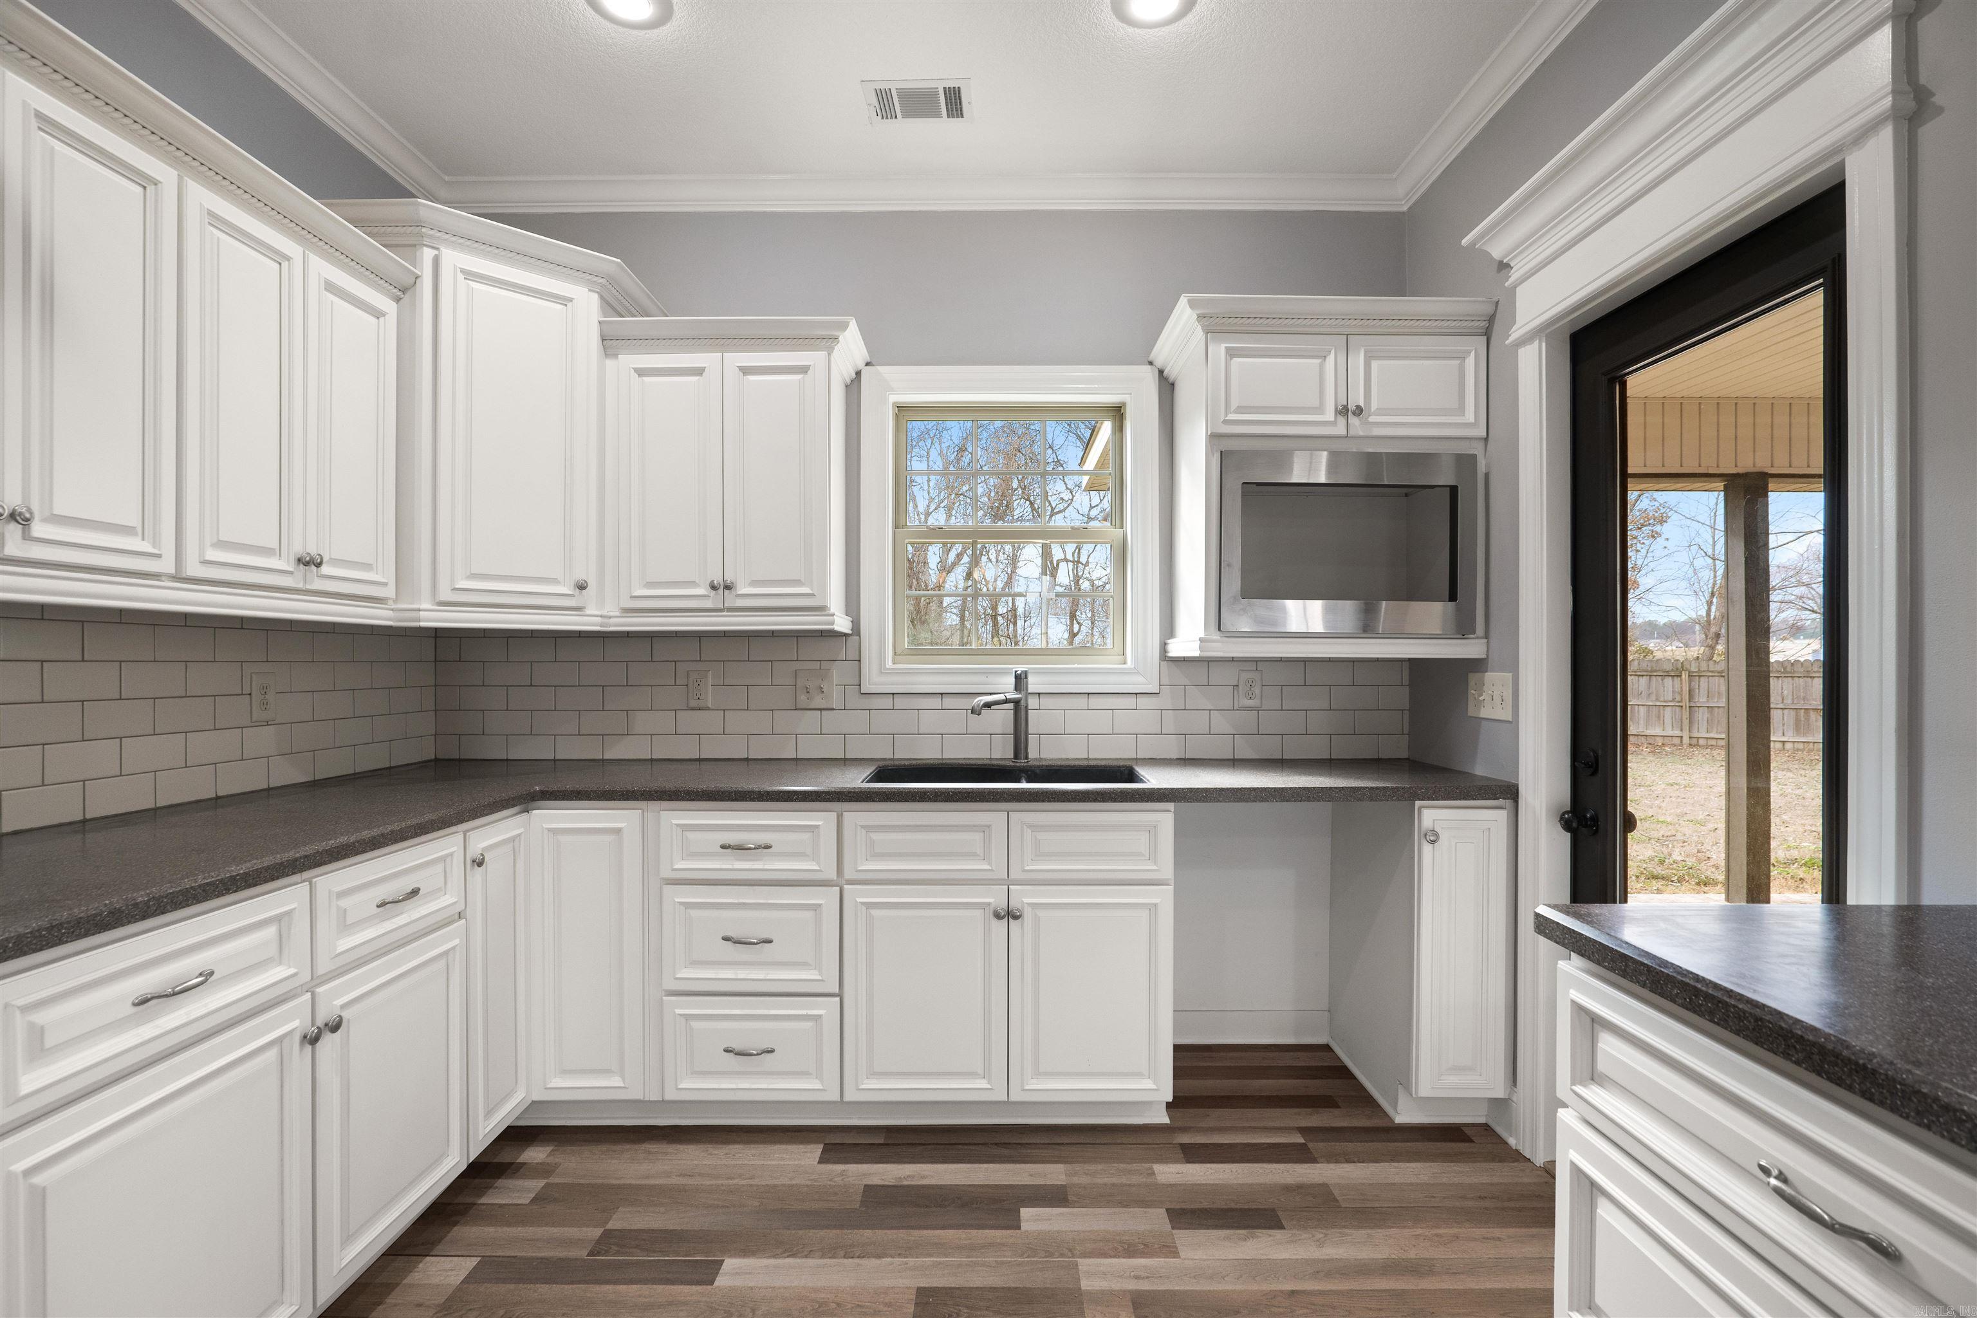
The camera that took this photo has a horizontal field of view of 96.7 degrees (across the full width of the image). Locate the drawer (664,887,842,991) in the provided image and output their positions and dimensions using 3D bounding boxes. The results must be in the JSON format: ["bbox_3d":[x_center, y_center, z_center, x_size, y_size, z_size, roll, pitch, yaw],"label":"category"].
[{"bbox_3d":[-0.606,0.714,2.480,0.453,0.274,0.480,0,0,0],"label":"drawer"}]

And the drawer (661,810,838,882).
[{"bbox_3d":[-0.604,0.470,2.420,0.446,0.170,0.460,0,0,0],"label":"drawer"}]

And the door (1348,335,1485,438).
[{"bbox_3d":[1.168,-0.739,2.392,0.377,0.274,0.025,0,0,0],"label":"door"}]

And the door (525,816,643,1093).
[{"bbox_3d":[-1.010,0.746,2.223,0.293,0.735,0.028,0,0,0],"label":"door"}]

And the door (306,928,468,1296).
[{"bbox_3d":[-1.170,0.845,1.727,0.025,0.545,0.437,0,0,0],"label":"door"}]

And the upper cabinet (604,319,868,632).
[{"bbox_3d":[-0.747,-0.521,2.660,0.730,0.877,0.360,0,0,0],"label":"upper cabinet"}]

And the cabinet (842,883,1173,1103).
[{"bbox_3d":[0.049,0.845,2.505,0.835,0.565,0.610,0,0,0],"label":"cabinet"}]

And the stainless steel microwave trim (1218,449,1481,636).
[{"bbox_3d":[0.963,-0.308,2.363,0.686,0.486,0.042,0,0,0],"label":"stainless steel microwave trim"}]

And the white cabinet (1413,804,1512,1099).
[{"bbox_3d":[1.216,0.747,2.546,0.251,0.761,0.575,0,0,0],"label":"white cabinet"}]

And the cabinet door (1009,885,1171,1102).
[{"bbox_3d":[0.262,0.850,2.237,0.414,0.546,0.025,0,0,0],"label":"cabinet door"}]

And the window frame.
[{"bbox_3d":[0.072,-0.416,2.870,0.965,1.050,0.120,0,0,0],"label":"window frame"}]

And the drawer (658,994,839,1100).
[{"bbox_3d":[-0.605,0.991,2.481,0.454,0.270,0.480,0,0,0],"label":"drawer"}]

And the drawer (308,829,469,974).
[{"bbox_3d":[-1.406,0.469,1.730,0.480,0.166,0.435,0,0,0],"label":"drawer"}]

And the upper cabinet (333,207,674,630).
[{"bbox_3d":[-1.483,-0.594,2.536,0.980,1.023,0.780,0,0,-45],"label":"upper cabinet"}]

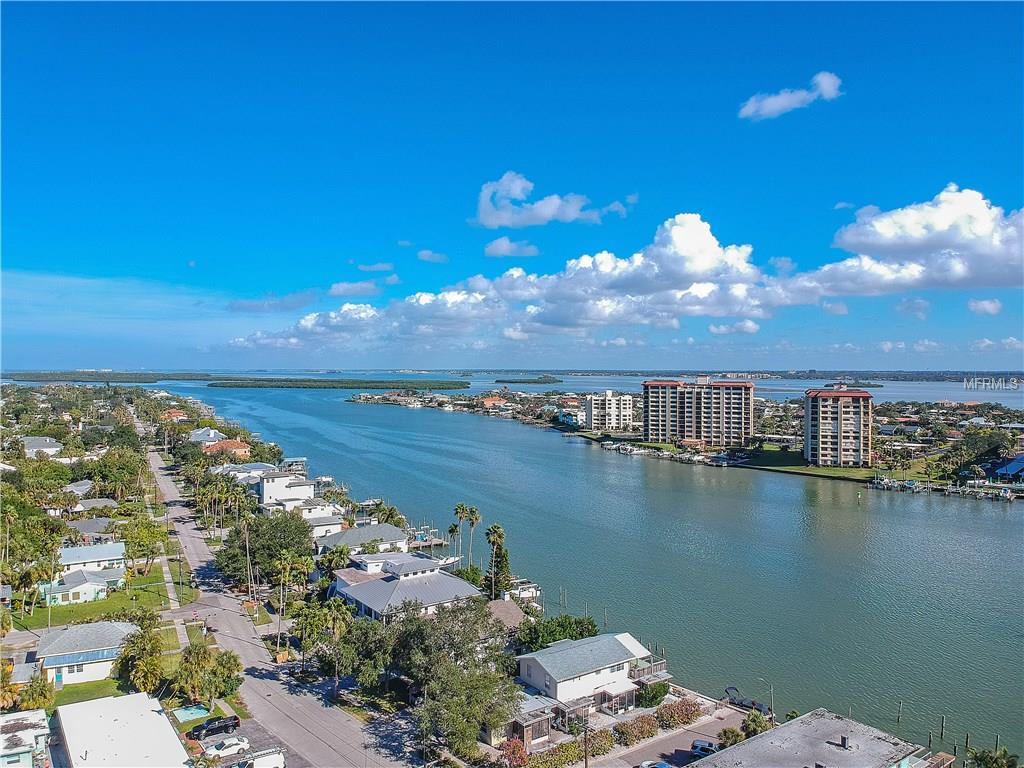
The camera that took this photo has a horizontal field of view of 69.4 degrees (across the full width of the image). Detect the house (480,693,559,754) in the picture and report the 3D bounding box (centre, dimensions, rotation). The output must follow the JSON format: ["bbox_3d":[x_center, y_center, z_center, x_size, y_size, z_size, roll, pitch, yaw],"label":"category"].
[{"bbox_3d":[0.871,41.674,91.818,9.200,3.700,7.300,-1,1,-33],"label":"house"}]

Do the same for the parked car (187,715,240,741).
[{"bbox_3d":[-36.987,42.601,92.178,5.600,1.830,1.970,-1,1,-33],"label":"parked car"}]

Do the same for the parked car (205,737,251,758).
[{"bbox_3d":[-33.697,42.891,87.560,4.800,1.450,1.840,-1,1,-27],"label":"parked car"}]

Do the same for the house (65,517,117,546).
[{"bbox_3d":[-111.208,38.879,195.569,11.000,4.800,15.000,-1,1,-27],"label":"house"}]

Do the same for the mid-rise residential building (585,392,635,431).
[{"bbox_3d":[70.906,19.727,544.468,29.500,28.000,18.000,0,1,-10],"label":"mid-rise residential building"}]

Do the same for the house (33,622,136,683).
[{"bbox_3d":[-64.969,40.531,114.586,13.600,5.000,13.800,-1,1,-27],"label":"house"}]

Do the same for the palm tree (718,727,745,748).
[{"bbox_3d":[26.151,42.255,88.073,2.900,2.700,2.900,0,1,0],"label":"palm tree"}]

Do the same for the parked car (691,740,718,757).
[{"bbox_3d":[22.987,42.858,85.619,4.600,1.600,1.850,0,1,20],"label":"parked car"}]

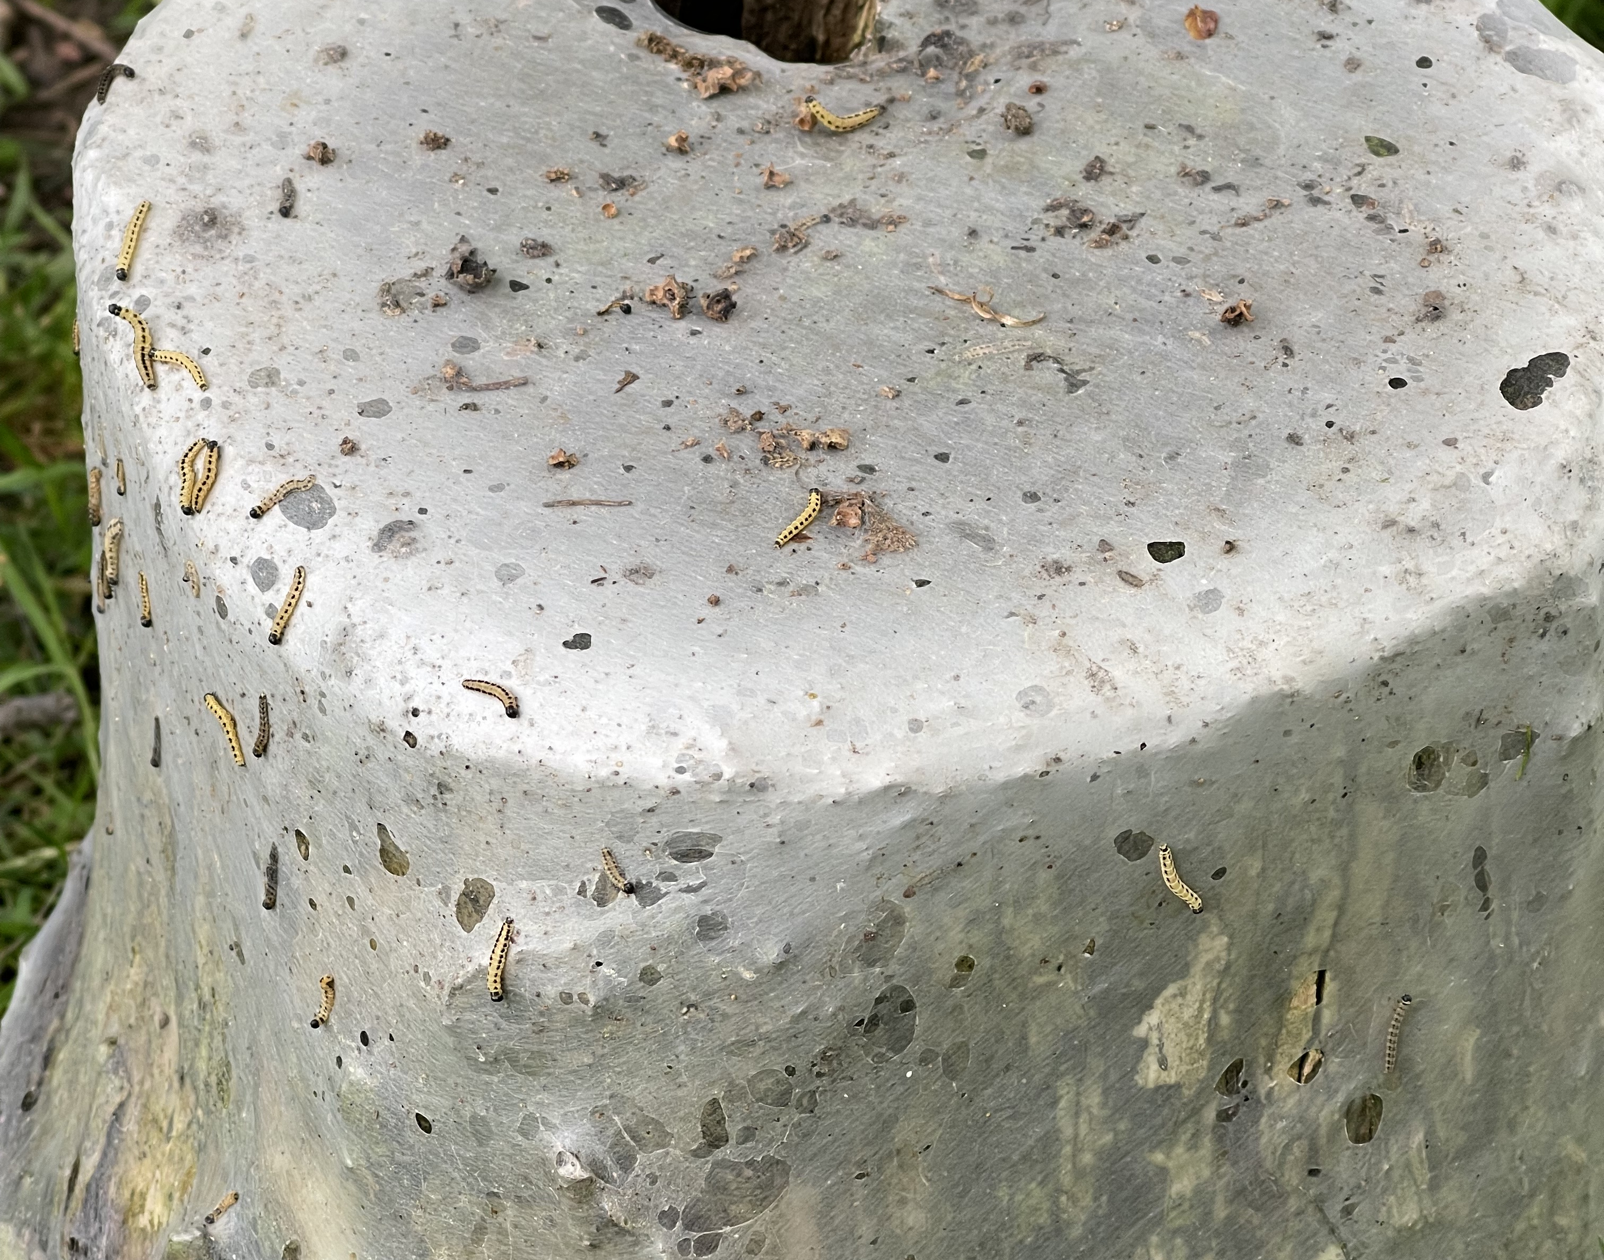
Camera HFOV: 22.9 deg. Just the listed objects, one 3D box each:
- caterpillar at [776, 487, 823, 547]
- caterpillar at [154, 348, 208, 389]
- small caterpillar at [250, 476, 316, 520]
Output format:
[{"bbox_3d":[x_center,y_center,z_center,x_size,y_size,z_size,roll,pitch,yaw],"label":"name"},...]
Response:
[{"bbox_3d":[0.000,-0.026,0.939,0.005,0.003,0.022,18,47,18],"label":"caterpillar"},{"bbox_3d":[-0.154,-0.066,0.983,0.019,0.003,0.006,33,71,25],"label":"caterpillar"},{"bbox_3d":[-0.125,-0.033,0.951,0.018,0.003,0.005,-32,52,-9],"label":"small caterpillar"}]

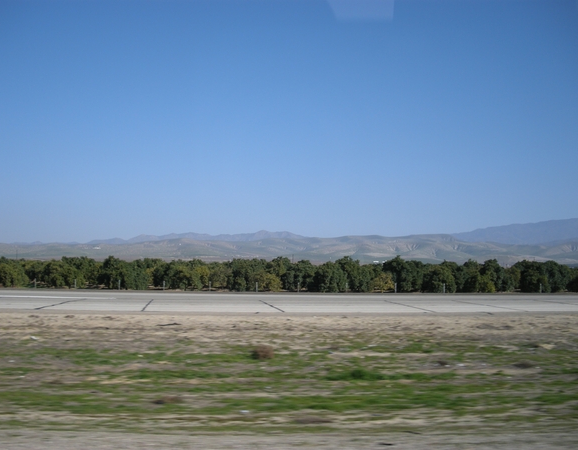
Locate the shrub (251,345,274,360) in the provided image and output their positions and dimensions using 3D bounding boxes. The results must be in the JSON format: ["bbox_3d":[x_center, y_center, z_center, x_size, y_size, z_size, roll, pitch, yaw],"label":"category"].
[{"bbox_3d":[-0.500,2.406,12.100,0.410,0.290,0.390,0,-4,0],"label":"shrub"}]

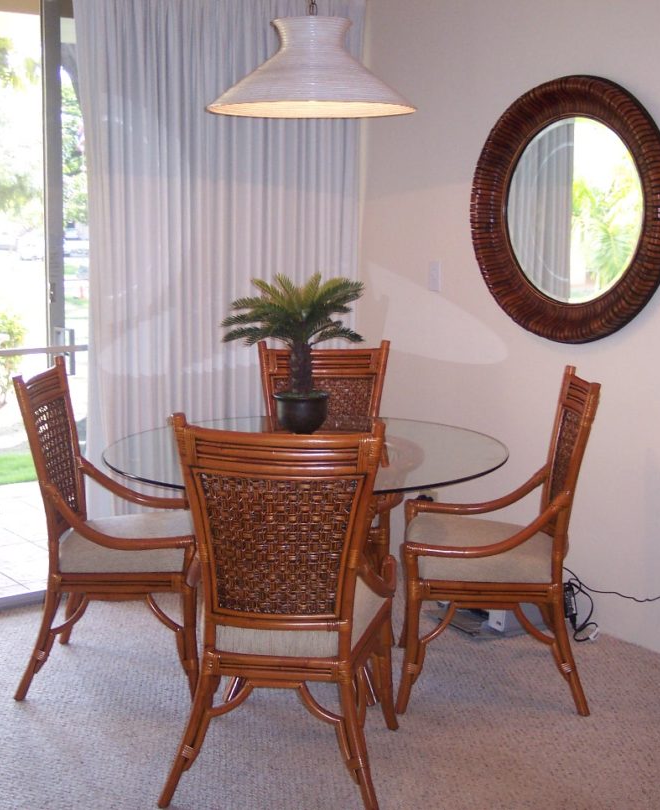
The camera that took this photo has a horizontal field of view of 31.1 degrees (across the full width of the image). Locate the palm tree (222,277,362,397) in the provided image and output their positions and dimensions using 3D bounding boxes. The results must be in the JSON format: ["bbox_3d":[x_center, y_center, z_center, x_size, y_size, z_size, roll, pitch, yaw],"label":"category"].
[{"bbox_3d":[-0.115,-0.221,3.735,0.447,0.379,0.447,1,9,0],"label":"palm tree"}]

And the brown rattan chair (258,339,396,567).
[{"bbox_3d":[-0.041,0.285,4.207,0.584,0.975,0.576,1,9,3],"label":"brown rattan chair"}]

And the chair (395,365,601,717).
[{"bbox_3d":[0.498,0.383,3.654,0.565,0.980,0.575,1,9,3],"label":"chair"}]

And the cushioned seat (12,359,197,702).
[{"bbox_3d":[-0.642,0.363,3.707,0.565,0.980,0.575,1,9,2],"label":"cushioned seat"}]

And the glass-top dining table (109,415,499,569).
[{"bbox_3d":[-0.079,0.494,3.668,1.216,0.740,1.216,1,9,0],"label":"glass-top dining table"}]

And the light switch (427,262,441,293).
[{"bbox_3d":[0.411,-0.509,4.690,0.012,0.115,0.071,-6,11,-37],"label":"light switch"}]

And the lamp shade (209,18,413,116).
[{"bbox_3d":[-0.050,-0.974,3.408,0.608,0.252,0.608,1,9,0],"label":"lamp shade"}]

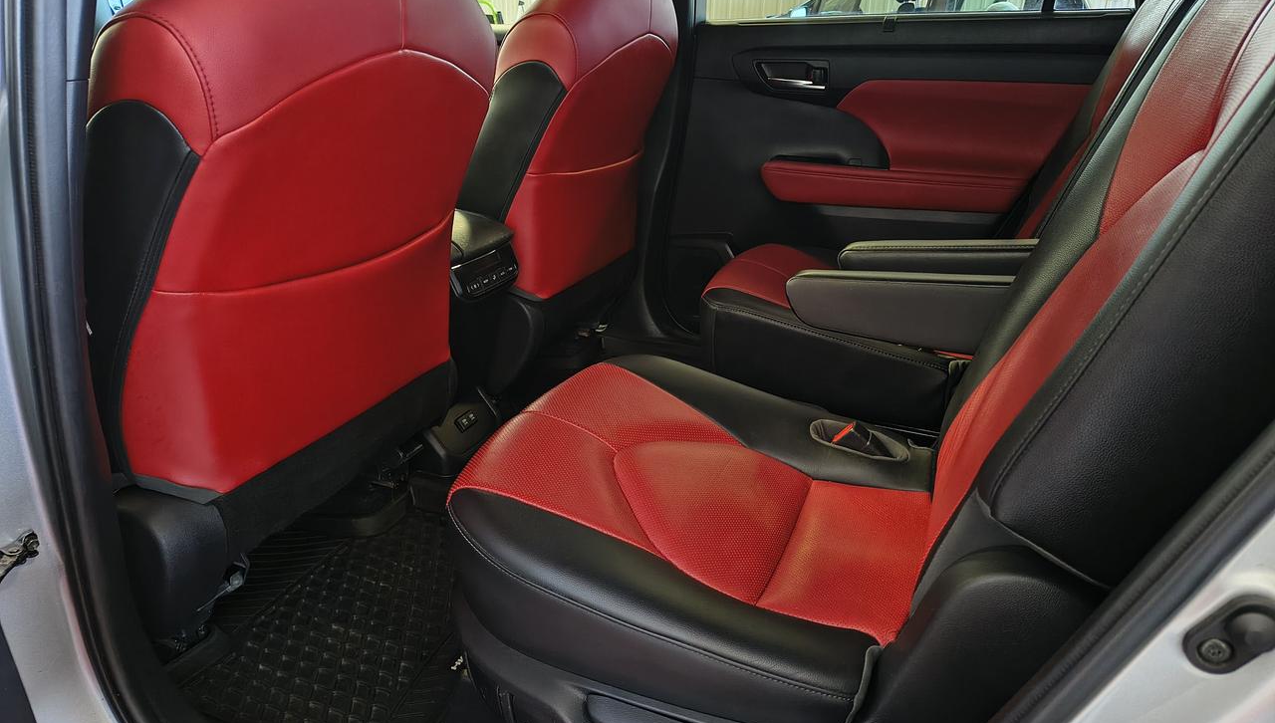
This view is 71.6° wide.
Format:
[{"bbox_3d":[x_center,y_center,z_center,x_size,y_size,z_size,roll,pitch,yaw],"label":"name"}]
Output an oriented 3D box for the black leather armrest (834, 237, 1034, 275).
[{"bbox_3d":[0.482,-0.136,1.359,0.345,0.110,0.065,6,24,21],"label":"black leather armrest"}]

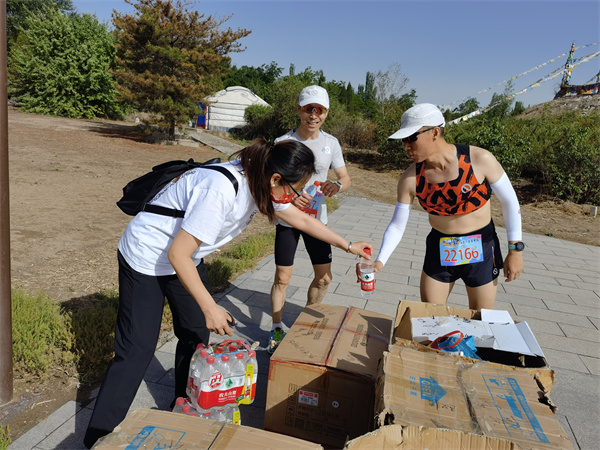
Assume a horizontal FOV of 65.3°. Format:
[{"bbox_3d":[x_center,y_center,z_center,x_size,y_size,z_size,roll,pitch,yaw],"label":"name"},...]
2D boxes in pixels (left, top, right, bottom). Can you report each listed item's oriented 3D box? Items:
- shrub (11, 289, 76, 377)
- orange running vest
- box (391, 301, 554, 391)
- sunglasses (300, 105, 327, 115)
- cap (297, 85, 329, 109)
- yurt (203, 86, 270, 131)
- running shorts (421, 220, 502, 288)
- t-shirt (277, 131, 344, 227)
[{"bbox_3d":[-1.387,0.574,2.520,0.410,0.410,0.400,9,12,15],"label":"shrub"},{"bbox_3d":[0.661,-0.193,2.030,0.335,0.320,0.230,-1,15,30],"label":"orange running vest"},{"bbox_3d":[0.571,0.573,1.725,0.500,0.380,0.430,9,12,14],"label":"box"},{"bbox_3d":[0.078,-0.666,2.700,0.148,0.052,0.130,6,16,0],"label":"sunglasses"},{"bbox_3d":[0.078,-0.744,2.710,0.178,0.140,0.265,6,17,0],"label":"cap"},{"bbox_3d":[-4.644,-8.514,34.500,5.100,3.200,5.100,3,12,-15],"label":"yurt"},{"bbox_3d":[0.743,0.130,2.140,0.360,0.300,0.260,2,9,26],"label":"running shorts"},{"bbox_3d":[0.048,-0.285,2.810,0.450,0.610,0.260,5,16,-3],"label":"t-shirt"}]

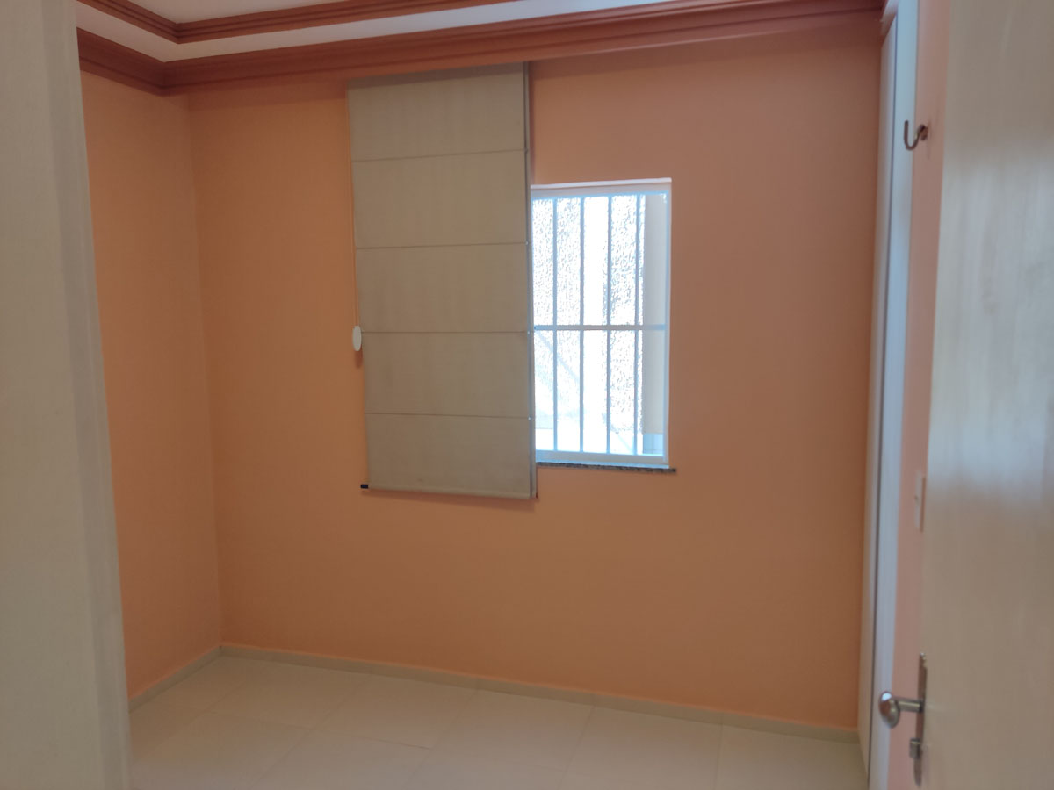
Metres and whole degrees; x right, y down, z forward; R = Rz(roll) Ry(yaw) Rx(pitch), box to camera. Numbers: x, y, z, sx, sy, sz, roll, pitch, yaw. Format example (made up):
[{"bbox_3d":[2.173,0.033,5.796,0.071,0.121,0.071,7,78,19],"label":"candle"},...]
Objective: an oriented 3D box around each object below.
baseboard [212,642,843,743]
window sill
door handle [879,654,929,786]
[{"bbox_3d":[-0.106,1.184,3.081,2.668,0.051,0.012,1,6,17],"label":"baseboard"},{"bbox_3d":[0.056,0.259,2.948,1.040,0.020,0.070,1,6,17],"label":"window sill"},{"bbox_3d":[0.484,0.426,0.990,0.054,0.164,0.060,1,6,17],"label":"door handle"}]

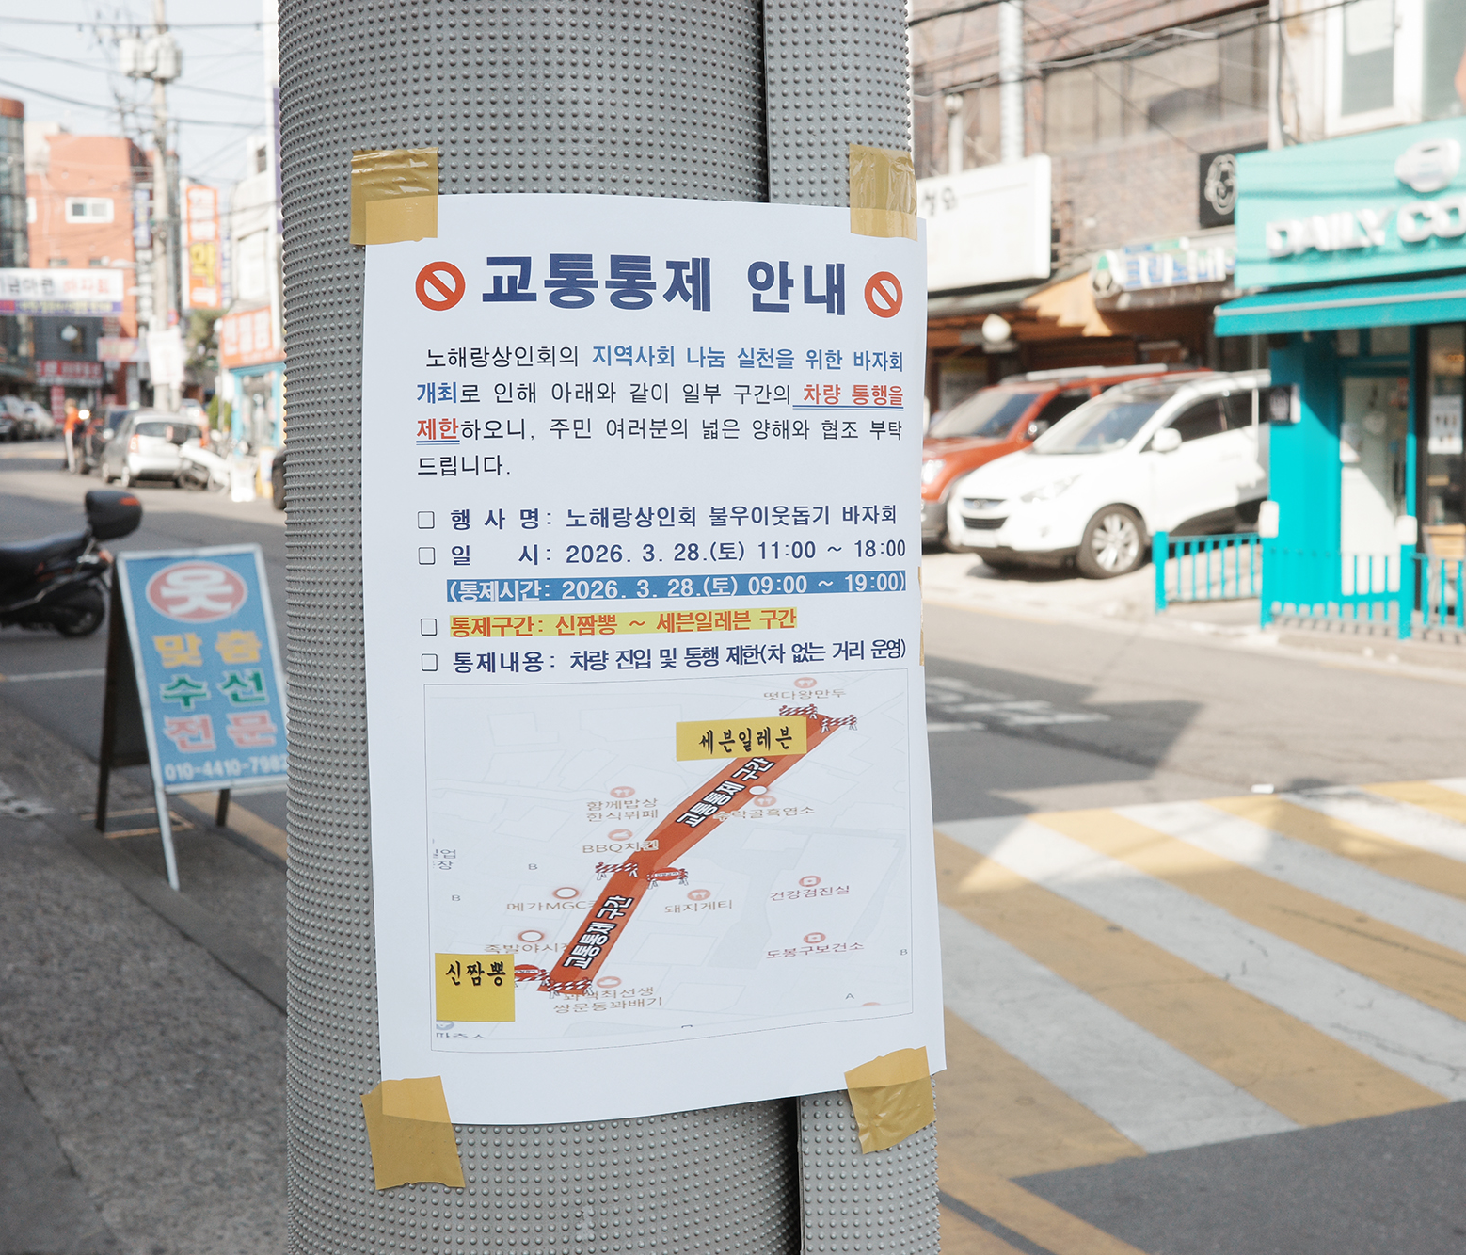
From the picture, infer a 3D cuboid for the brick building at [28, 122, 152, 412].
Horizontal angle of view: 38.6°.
[{"bbox_3d":[-34.300,-17.300,108.000,8.500,14.500,10.000,-2,5,-14],"label":"brick building"}]

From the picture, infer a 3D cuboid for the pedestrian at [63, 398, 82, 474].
[{"bbox_3d":[-14.839,-4.315,47.000,0.500,1.680,0.500,1,5,21],"label":"pedestrian"}]

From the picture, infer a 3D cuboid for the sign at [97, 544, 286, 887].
[{"bbox_3d":[-1.949,0.269,7.590,0.495,1.127,0.825,-7,11,-35],"label":"sign"}]

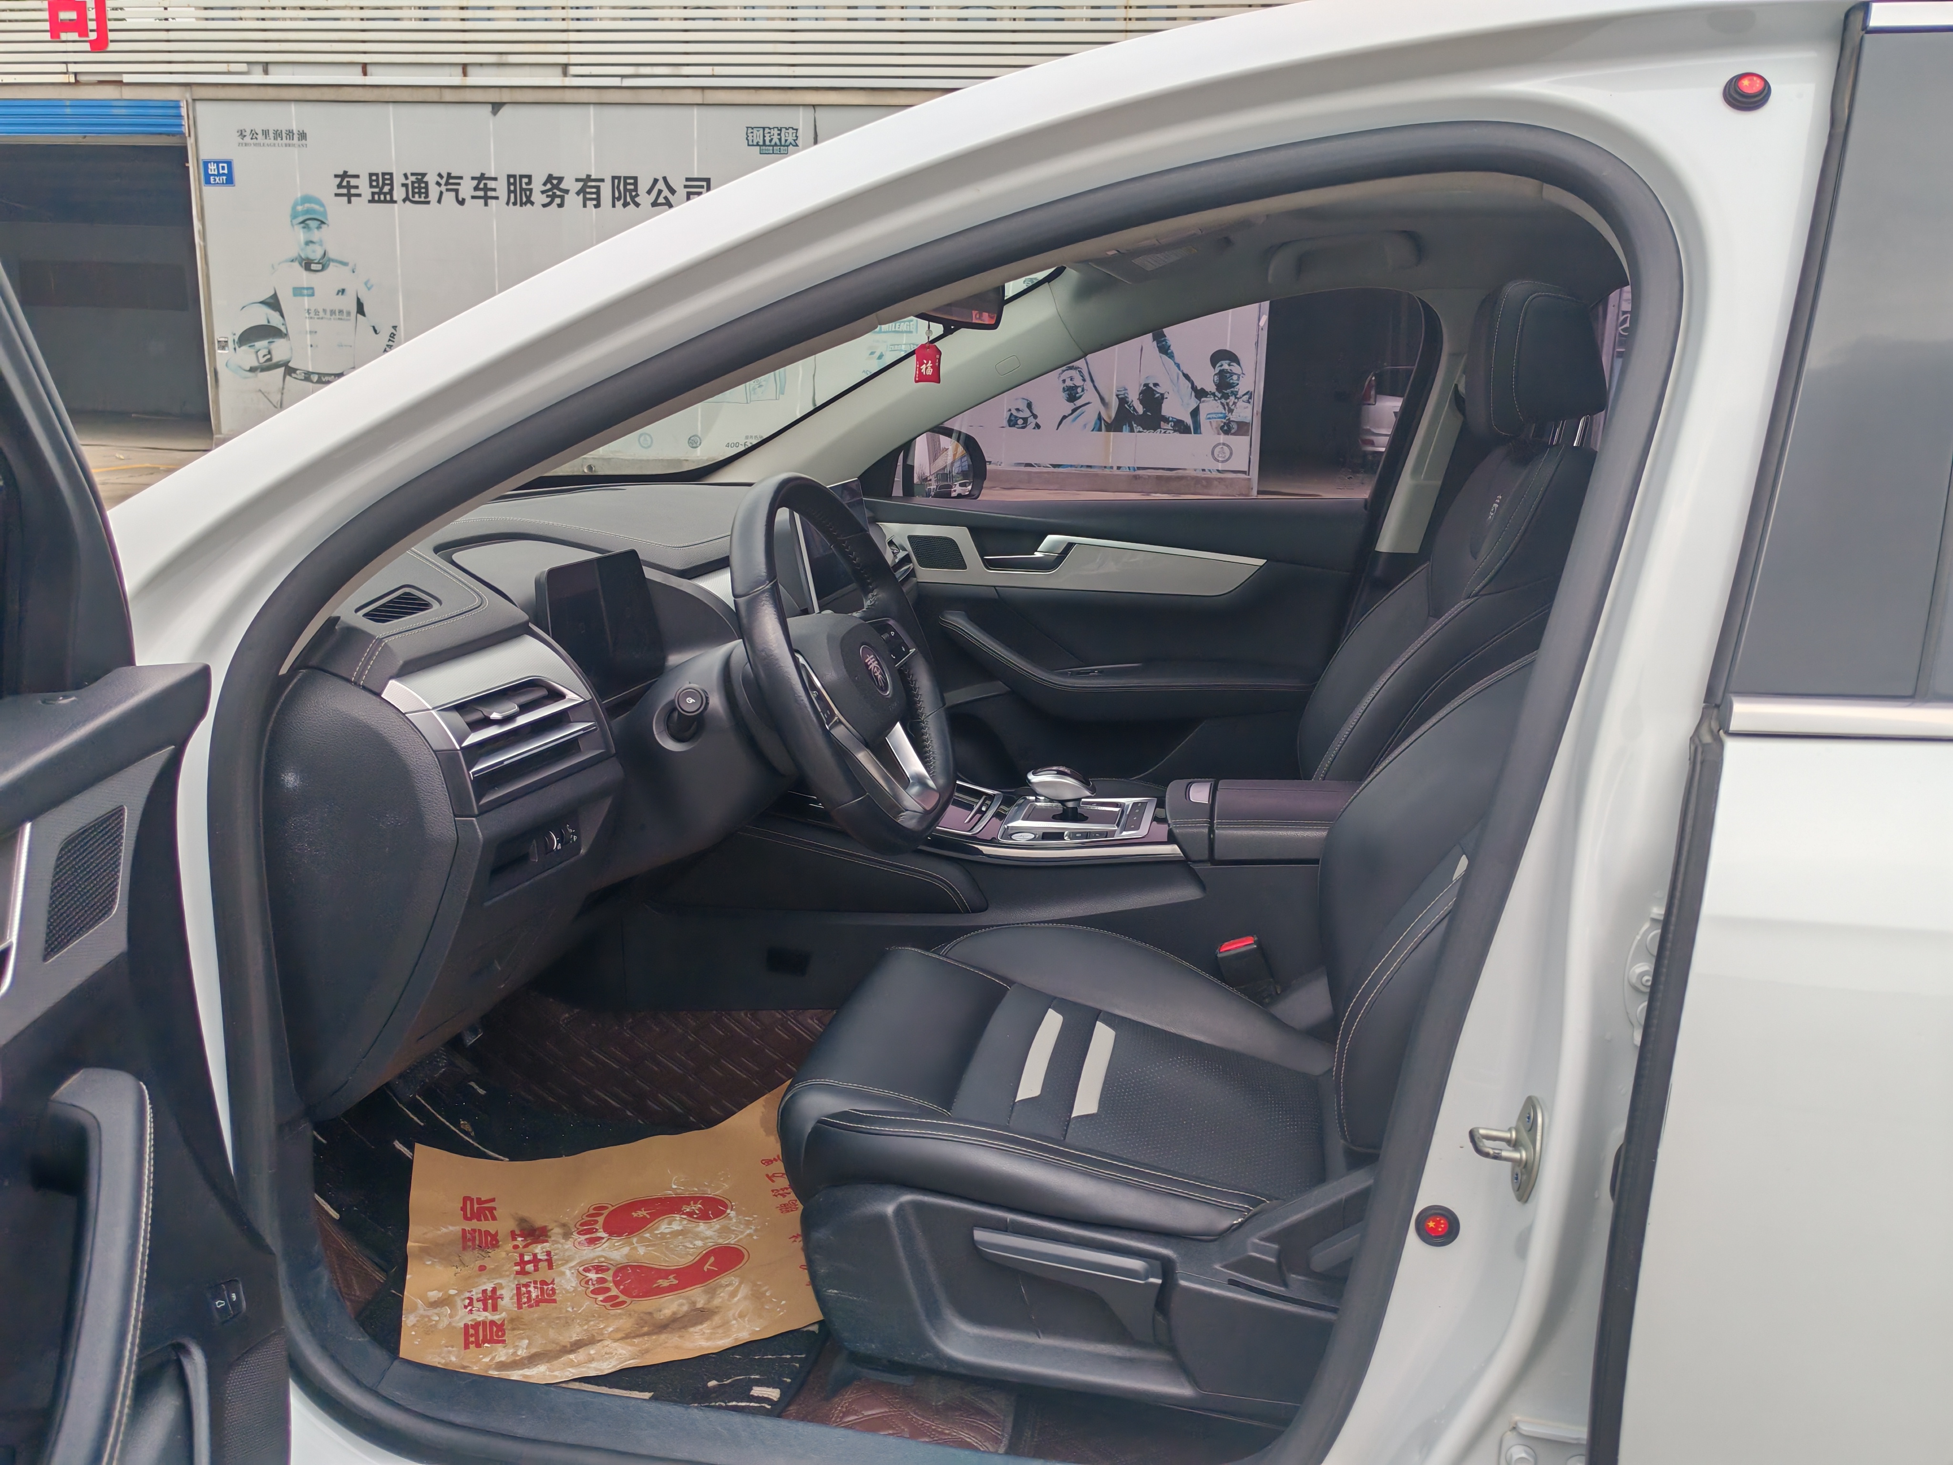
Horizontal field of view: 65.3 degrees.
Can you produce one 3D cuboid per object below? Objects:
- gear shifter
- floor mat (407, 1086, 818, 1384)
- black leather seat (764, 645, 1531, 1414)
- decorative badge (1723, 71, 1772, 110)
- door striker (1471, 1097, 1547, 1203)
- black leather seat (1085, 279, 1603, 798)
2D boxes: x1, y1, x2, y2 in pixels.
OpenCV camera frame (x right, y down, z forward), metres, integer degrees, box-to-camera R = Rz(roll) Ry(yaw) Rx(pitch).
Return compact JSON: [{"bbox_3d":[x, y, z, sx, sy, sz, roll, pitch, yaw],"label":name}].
[{"bbox_3d":[0.100,0.074,1.798,0.080,0.060,0.050,4,13,11],"label":"gear shifter"},{"bbox_3d":[-0.351,0.493,1.622,0.480,0.060,0.400,-2,13,-15],"label":"floor mat"},{"bbox_3d":[0.299,0.058,1.383,0.870,0.970,0.540,4,13,11],"label":"black leather seat"},{"bbox_3d":[0.477,-0.398,0.942,0.029,0.029,0.011,6,-13,19],"label":"decorative badge"},{"bbox_3d":[0.339,0.265,0.971,0.042,0.070,0.040,4,13,11],"label":"door striker"},{"bbox_3d":[0.424,-0.108,2.083,0.830,0.990,0.540,4,13,11],"label":"black leather seat"}]

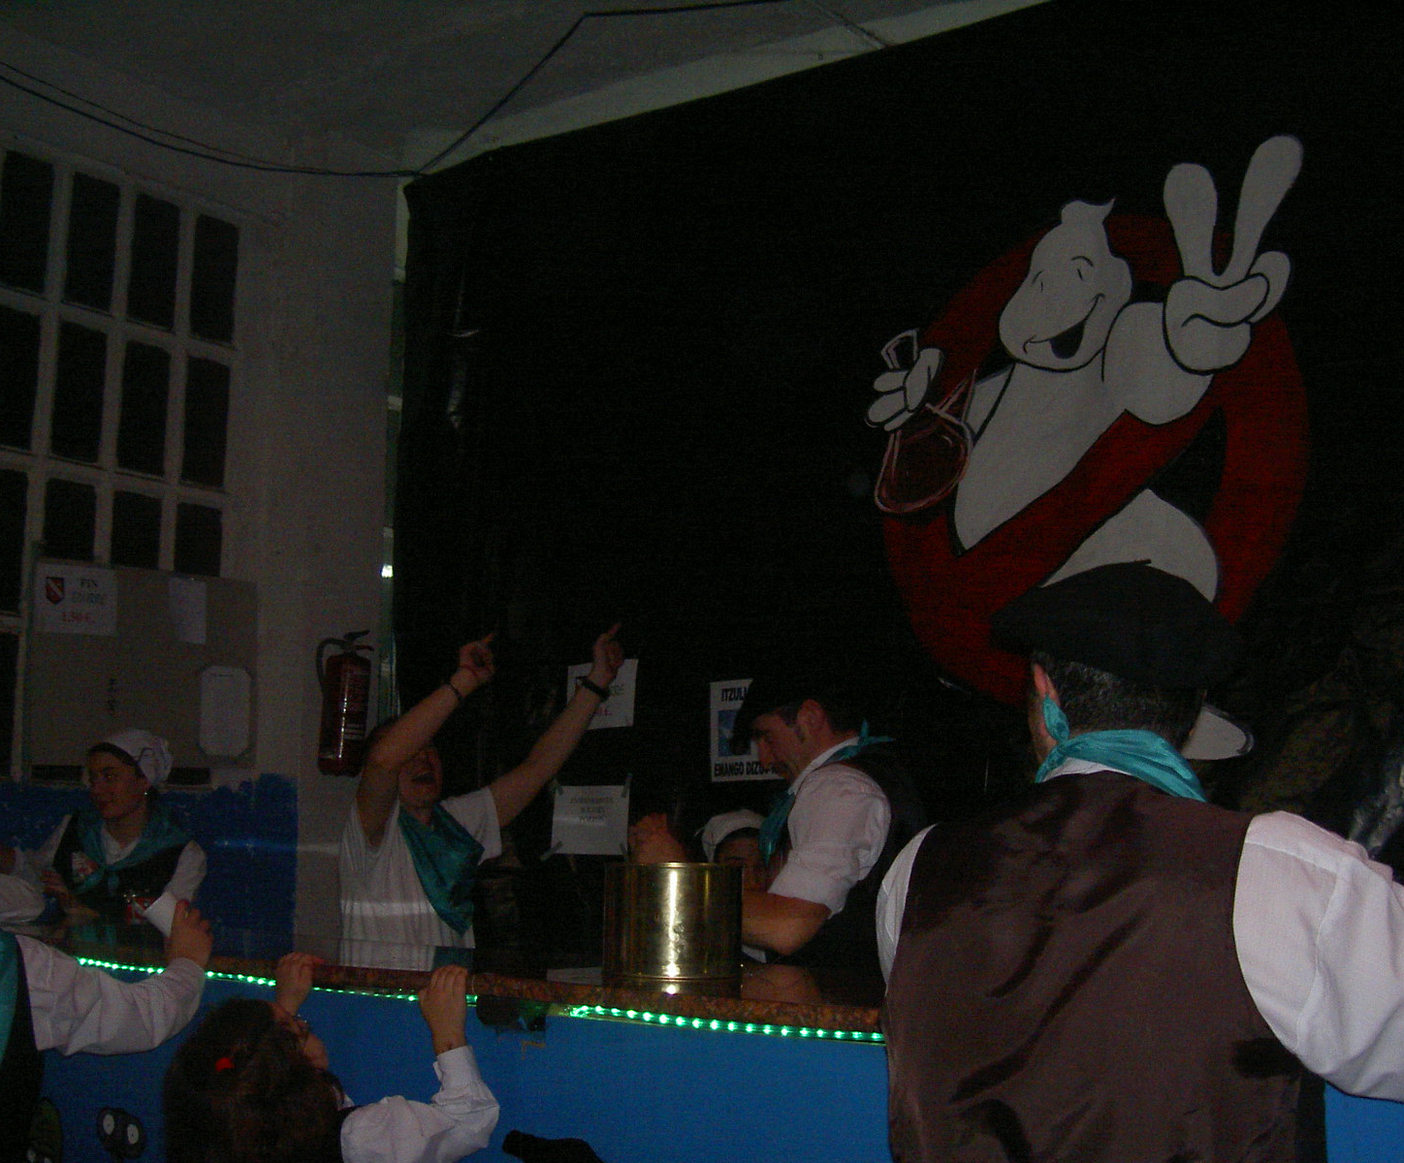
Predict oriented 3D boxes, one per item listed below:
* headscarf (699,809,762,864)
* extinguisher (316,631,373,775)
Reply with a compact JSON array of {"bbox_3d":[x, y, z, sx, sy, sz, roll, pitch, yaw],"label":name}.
[{"bbox_3d":[0.107,0.610,4.120,0.200,0.170,0.200,2,-8,-9],"label":"headscarf"},{"bbox_3d":[-1.205,0.415,5.930,0.190,0.500,0.170,3,-8,-12],"label":"extinguisher"}]

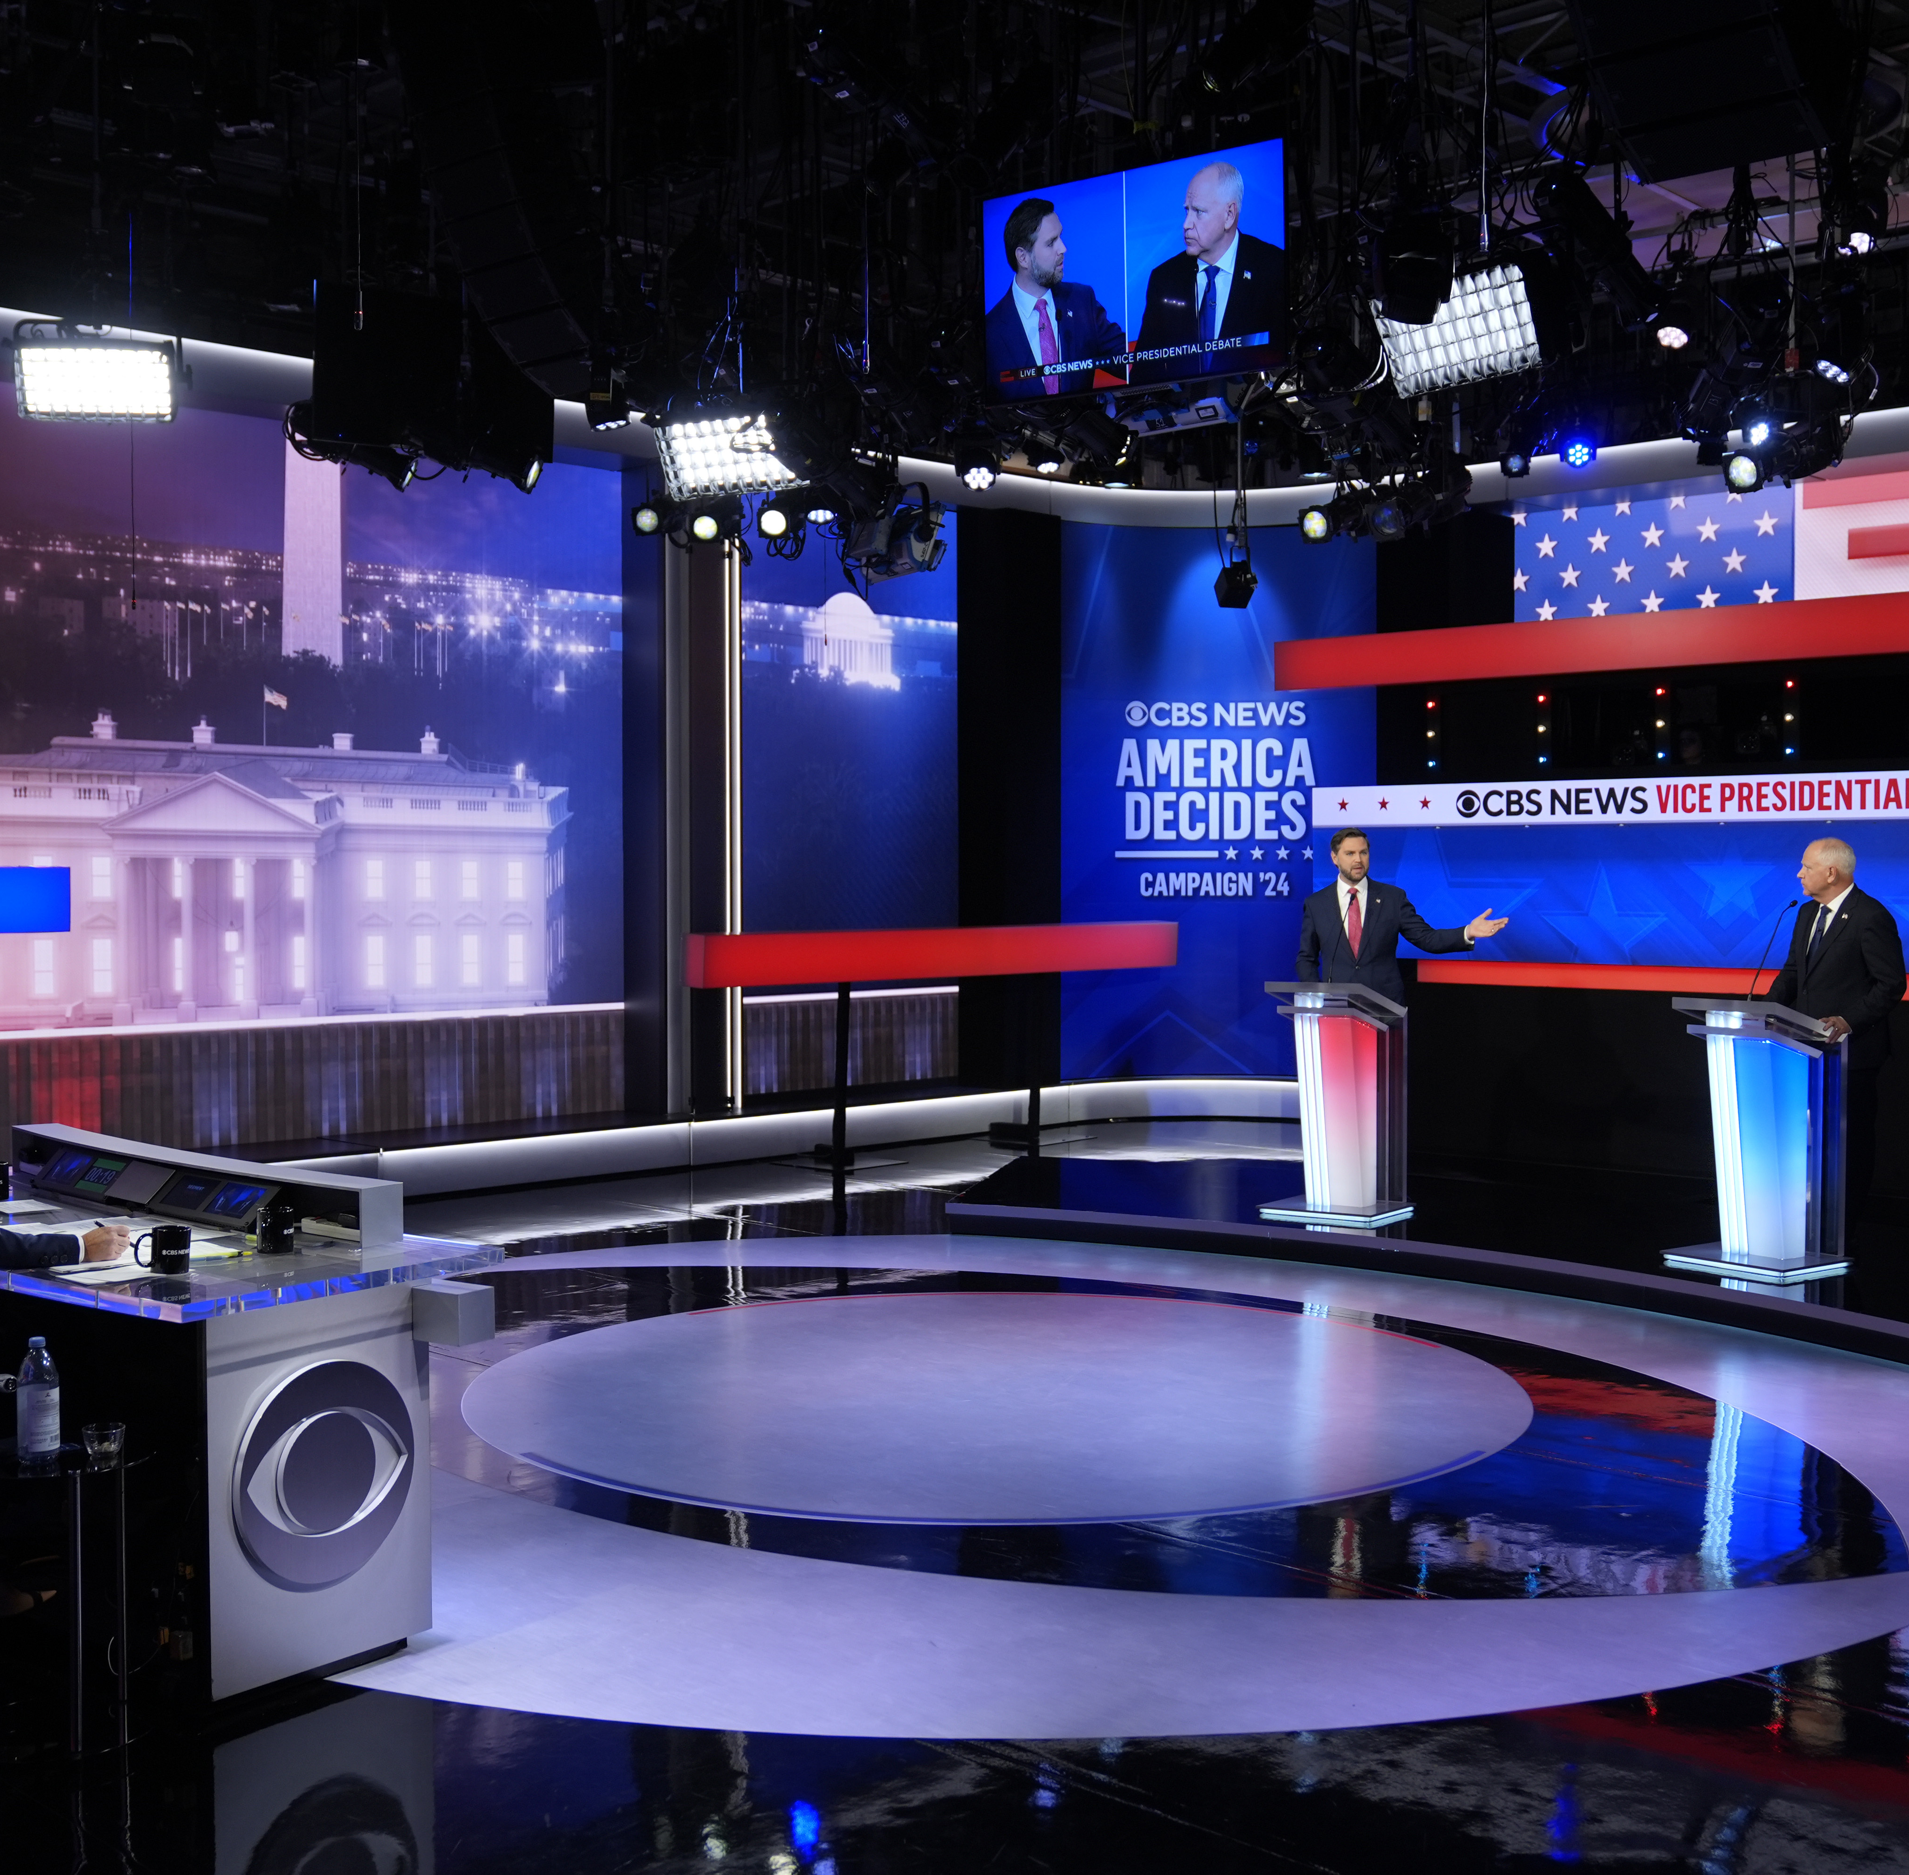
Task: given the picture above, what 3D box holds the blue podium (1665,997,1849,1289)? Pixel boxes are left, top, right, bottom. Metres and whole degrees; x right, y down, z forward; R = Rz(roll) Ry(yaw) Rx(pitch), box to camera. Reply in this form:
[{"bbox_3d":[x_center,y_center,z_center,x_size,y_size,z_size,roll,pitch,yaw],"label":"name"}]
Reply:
[{"bbox_3d":[3.429,0.832,10.337,0.520,1.170,0.580,-2,2,-39],"label":"blue podium"}]

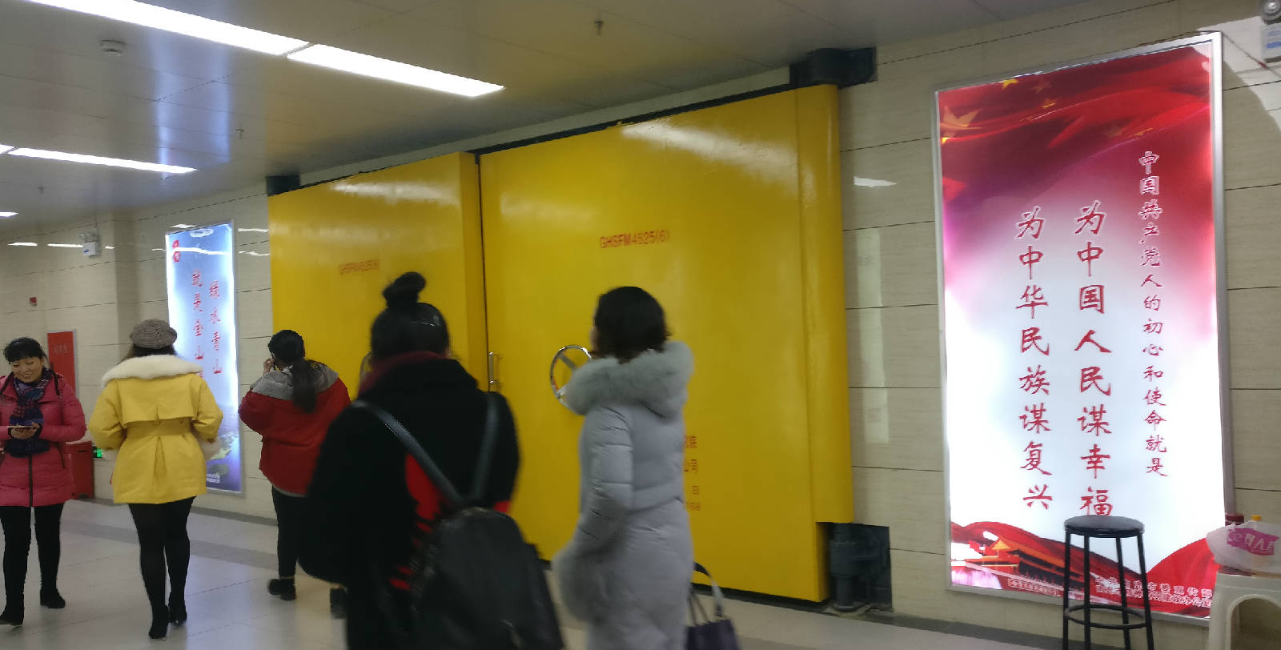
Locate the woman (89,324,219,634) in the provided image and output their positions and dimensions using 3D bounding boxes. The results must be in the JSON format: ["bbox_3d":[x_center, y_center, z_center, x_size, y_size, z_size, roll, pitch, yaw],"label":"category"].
[{"bbox_3d":[-2.501,0.770,5.345,0.660,1.581,0.450,-1,-1,-23],"label":"woman"}]

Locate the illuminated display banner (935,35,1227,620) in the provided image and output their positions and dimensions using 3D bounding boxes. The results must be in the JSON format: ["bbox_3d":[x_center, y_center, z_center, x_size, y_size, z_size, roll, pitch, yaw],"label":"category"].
[{"bbox_3d":[1.935,0.043,4.587,1.190,2.360,0.100,-3,-1,38],"label":"illuminated display banner"}]

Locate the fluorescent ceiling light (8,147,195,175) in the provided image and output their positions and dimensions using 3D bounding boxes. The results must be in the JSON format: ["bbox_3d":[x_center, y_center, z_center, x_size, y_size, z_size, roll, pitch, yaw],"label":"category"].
[{"bbox_3d":[-3.936,-1.218,7.593,0.290,0.070,1.190,-3,-1,38],"label":"fluorescent ceiling light"}]

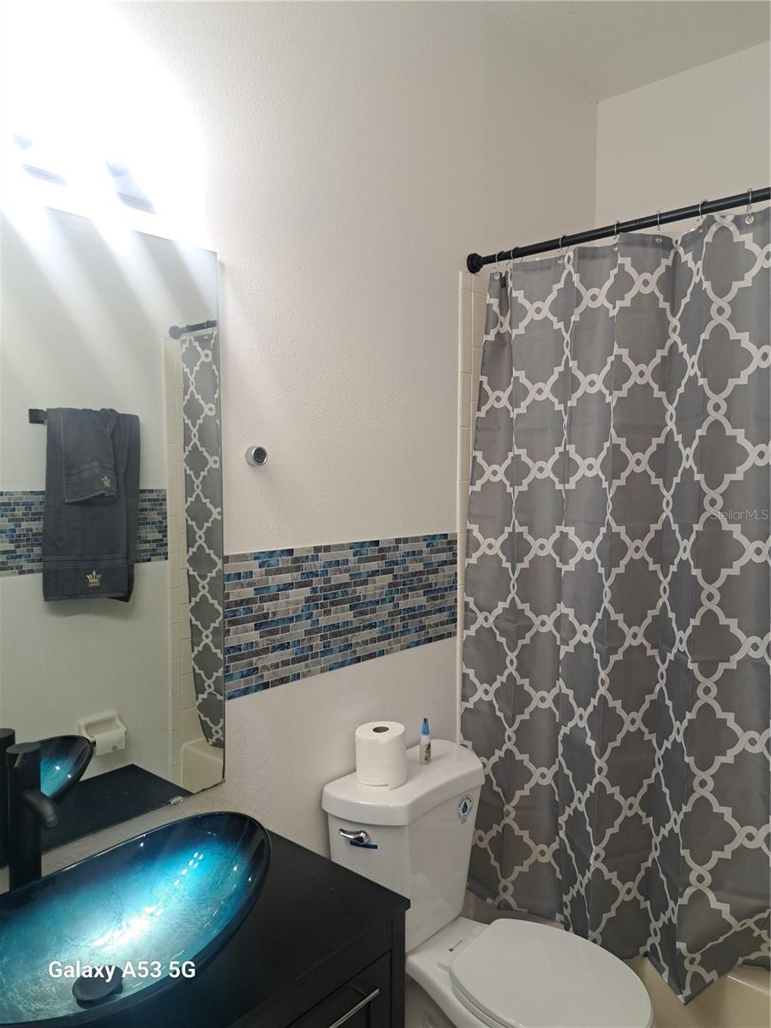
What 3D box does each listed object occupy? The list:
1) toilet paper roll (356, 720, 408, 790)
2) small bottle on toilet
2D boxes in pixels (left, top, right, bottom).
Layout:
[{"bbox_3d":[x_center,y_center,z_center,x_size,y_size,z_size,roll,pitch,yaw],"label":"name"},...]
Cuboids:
[{"bbox_3d":[-0.009,0.556,1.656,0.115,0.109,0.115,0,3,0],"label":"toilet paper roll"},{"bbox_3d":[0.099,0.551,1.734,0.026,0.110,0.026,0,3,0],"label":"small bottle on toilet"}]

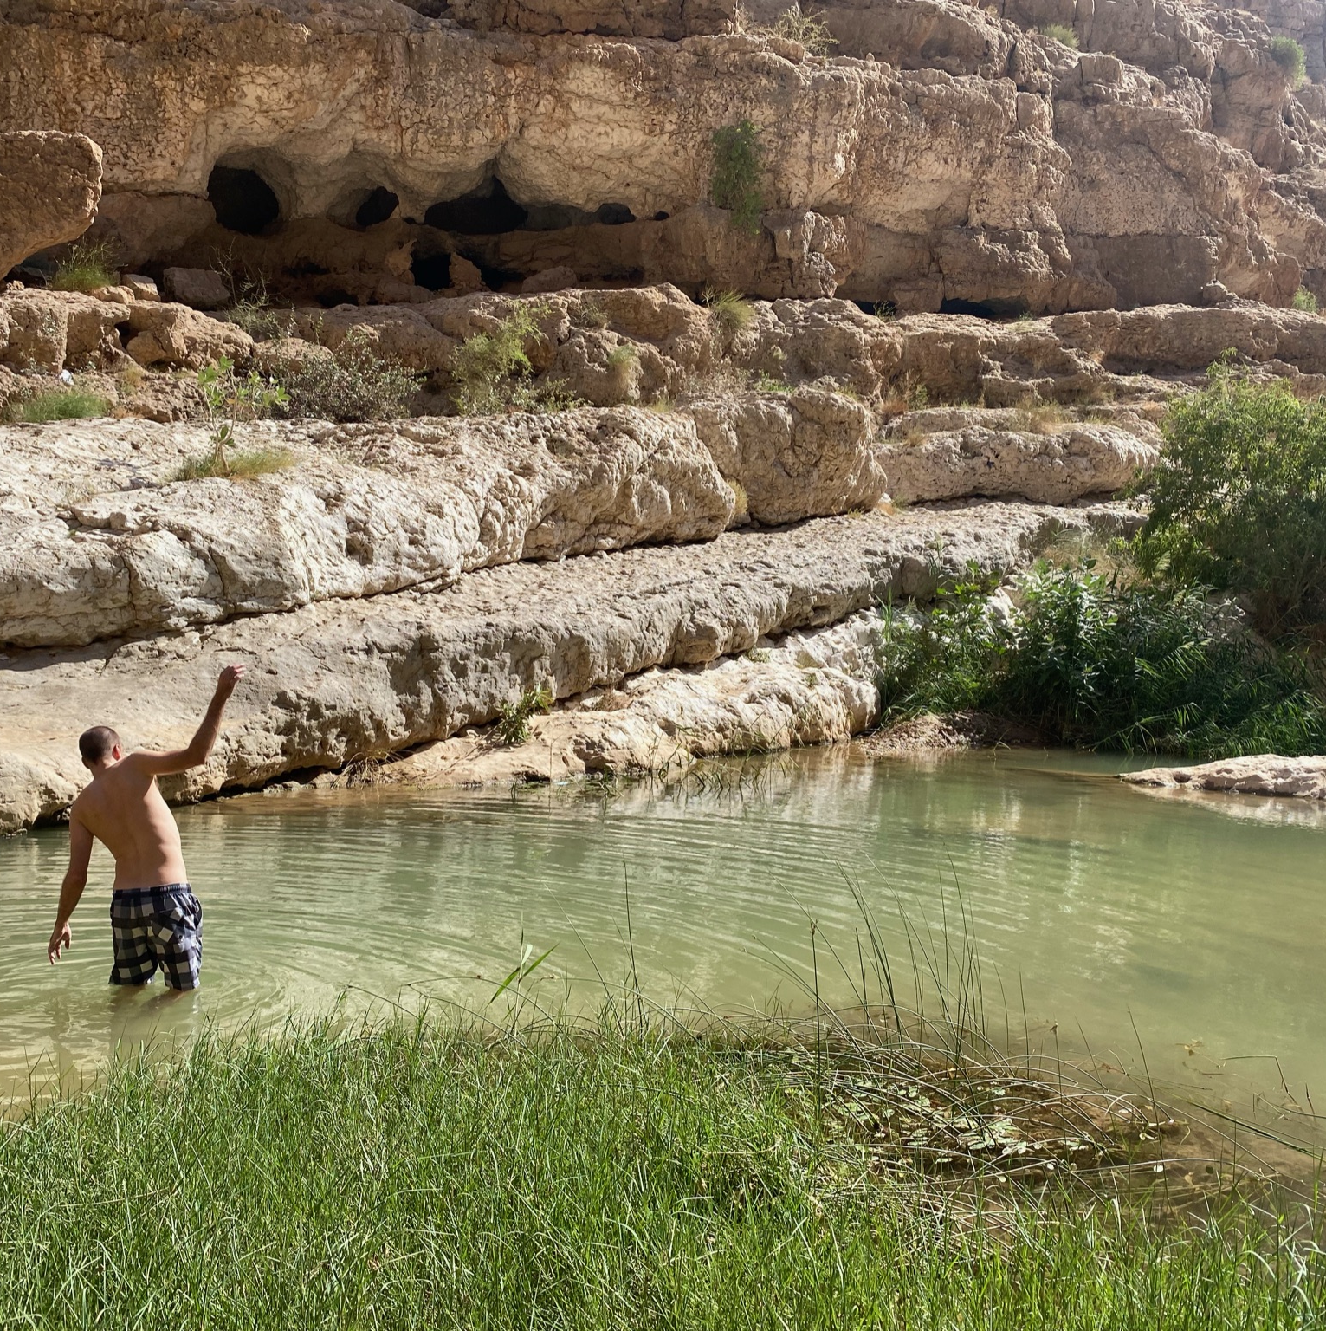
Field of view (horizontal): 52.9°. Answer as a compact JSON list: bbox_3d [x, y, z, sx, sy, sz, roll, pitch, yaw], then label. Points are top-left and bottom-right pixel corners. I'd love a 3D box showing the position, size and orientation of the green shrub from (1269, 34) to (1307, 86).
[{"bbox_3d":[18.281,-17.718,39.000,1.130,1.492,1.100,0,2,0],"label":"green shrub"}]

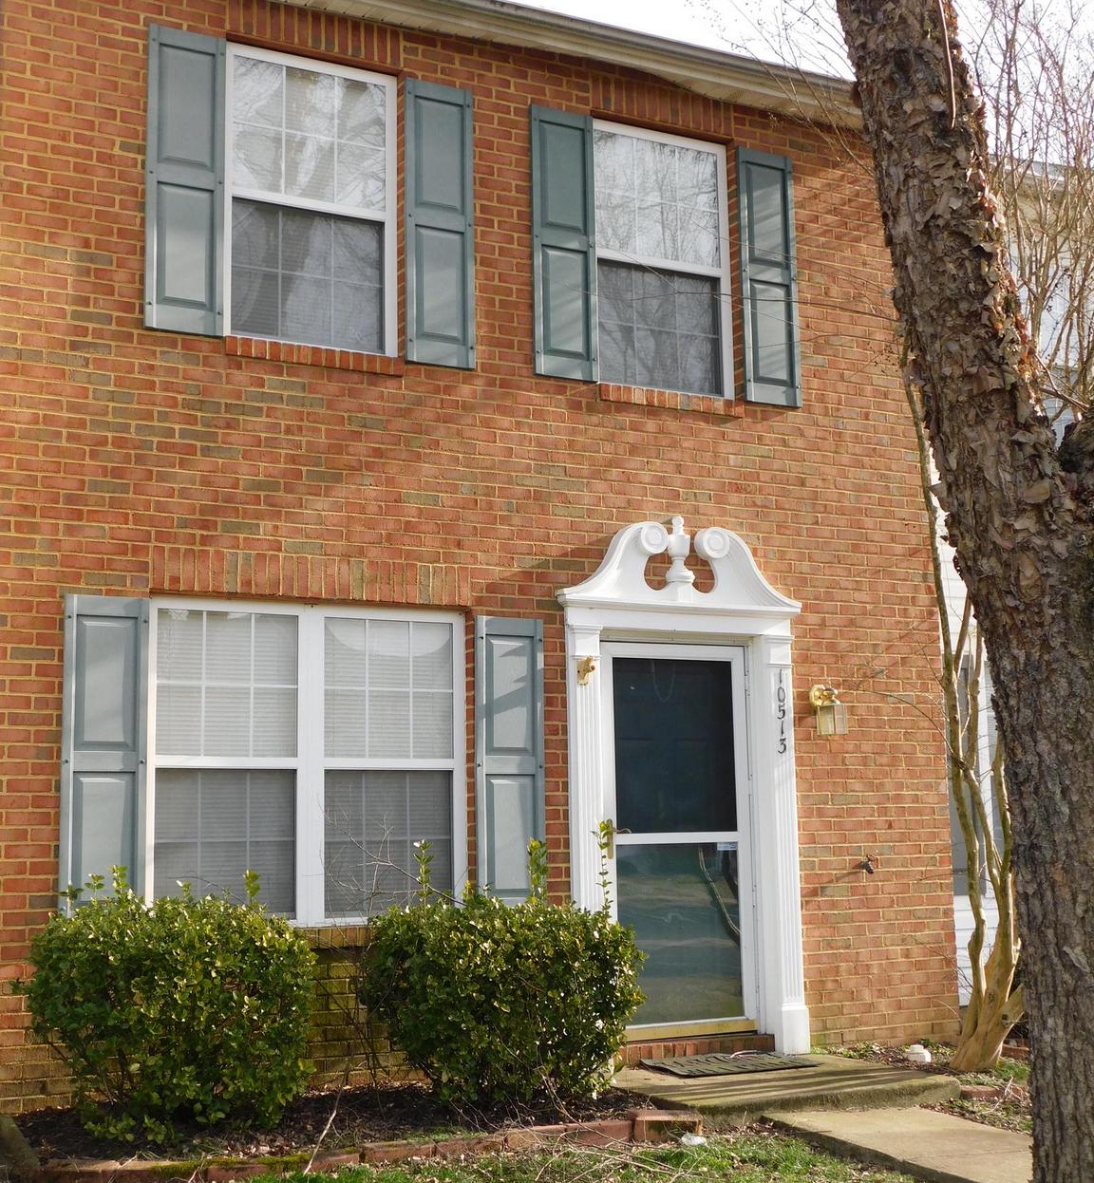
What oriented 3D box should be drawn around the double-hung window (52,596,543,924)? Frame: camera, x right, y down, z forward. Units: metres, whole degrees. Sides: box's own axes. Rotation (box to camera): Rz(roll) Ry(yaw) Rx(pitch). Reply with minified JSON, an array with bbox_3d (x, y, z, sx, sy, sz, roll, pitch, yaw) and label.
[{"bbox_3d":[-1.068,0.805,7.802,2.332,1.473,0.140,3,-9,-27],"label":"double-hung window"}]

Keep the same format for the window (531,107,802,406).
[{"bbox_3d":[0.643,-1.771,9.087,1.658,1.455,0.140,3,-9,-27],"label":"window"}]

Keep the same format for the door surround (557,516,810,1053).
[{"bbox_3d":[0.703,0.983,8.618,1.401,2.770,0.220,3,-9,-27],"label":"door surround"}]

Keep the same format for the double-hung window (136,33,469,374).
[{"bbox_3d":[-1.126,-1.874,8.192,1.663,1.478,0.140,3,-9,-27],"label":"double-hung window"}]

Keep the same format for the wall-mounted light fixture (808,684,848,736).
[{"bbox_3d":[1.510,0.626,9.005,0.119,0.267,0.190,3,-9,-27],"label":"wall-mounted light fixture"}]

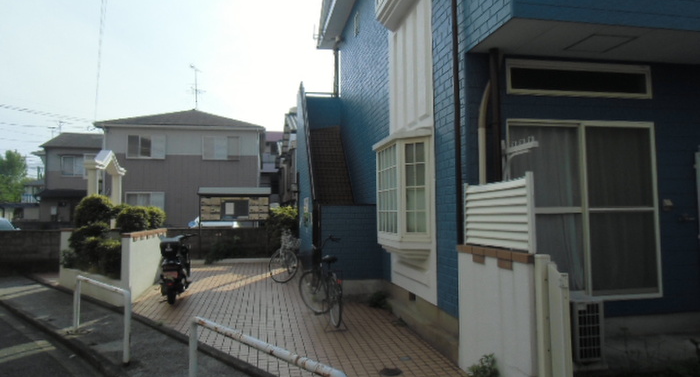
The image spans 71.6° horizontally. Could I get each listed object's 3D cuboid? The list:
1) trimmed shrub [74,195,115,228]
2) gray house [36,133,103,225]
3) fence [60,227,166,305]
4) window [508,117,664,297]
[{"bbox_3d":[-5.693,0.560,10.898,0.900,0.850,0.850,0,-3,-11],"label":"trimmed shrub"},{"bbox_3d":[-15.628,-0.205,32.052,6.600,6.800,7.000,0,-3,-11],"label":"gray house"},{"bbox_3d":[-5.326,1.457,10.057,2.550,1.170,4.100,0,-3,-11],"label":"fence"},{"bbox_3d":[2.274,0.208,4.687,1.610,1.740,0.100,0,-3,-11],"label":"window"}]

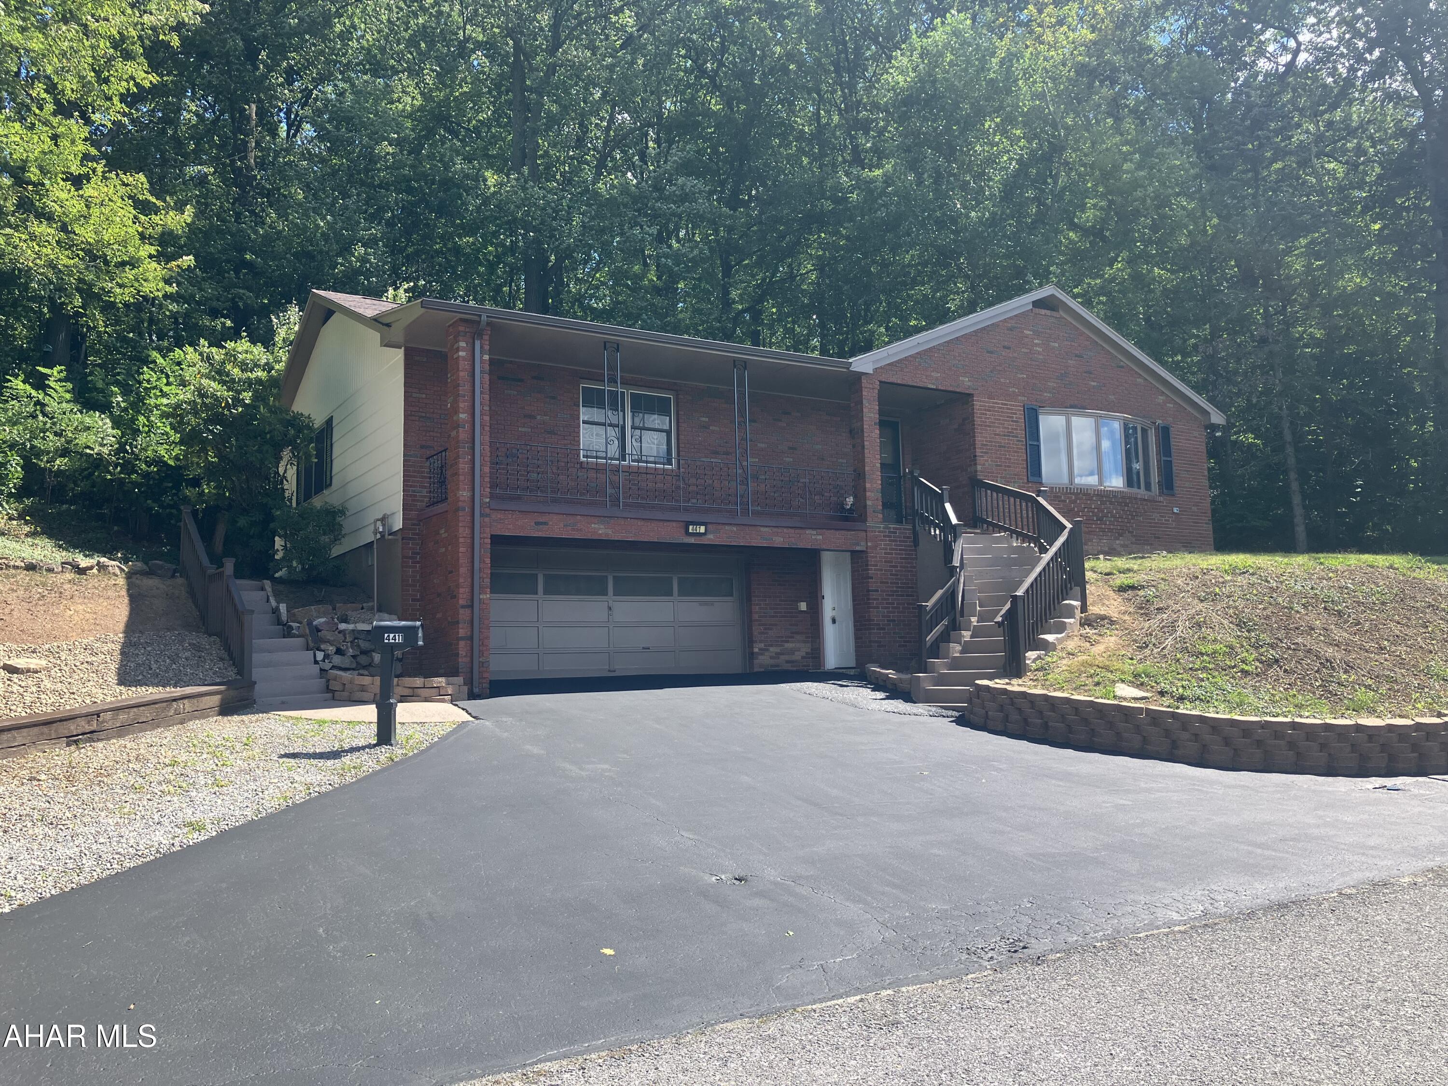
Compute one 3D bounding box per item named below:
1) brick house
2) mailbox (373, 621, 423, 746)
[{"bbox_3d":[0.280,-0.670,23.430,16.250,6.970,10.850,3,-8,-31],"label":"brick house"},{"bbox_3d":[-3.338,1.431,12.000,0.500,1.270,0.230,-2,-7,1],"label":"mailbox"}]

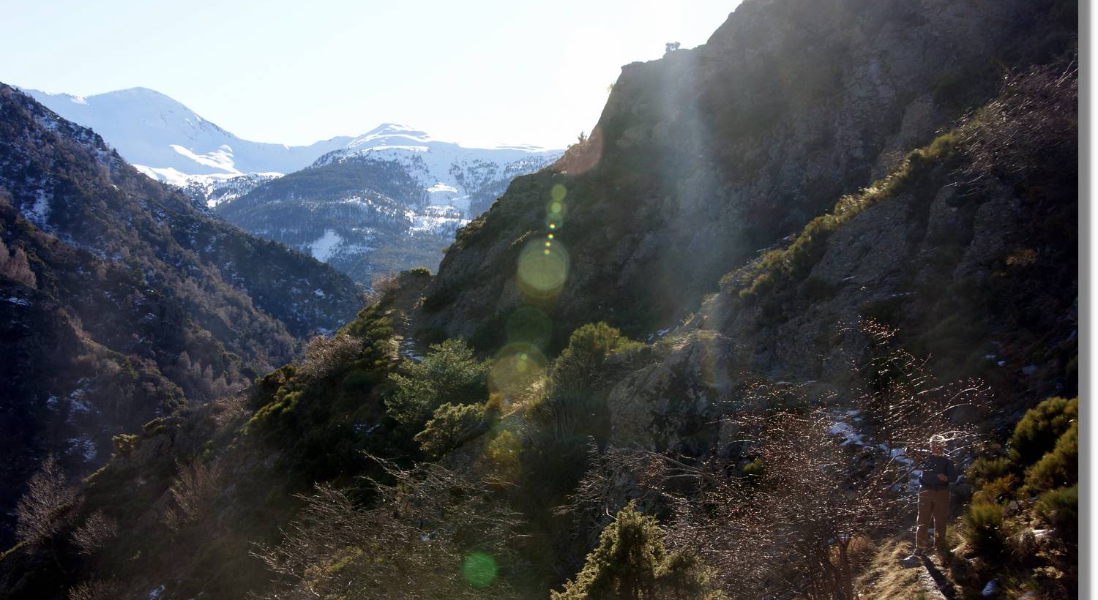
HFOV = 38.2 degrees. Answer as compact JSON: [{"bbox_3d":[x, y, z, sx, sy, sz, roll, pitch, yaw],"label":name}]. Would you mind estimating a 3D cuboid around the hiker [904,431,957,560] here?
[{"bbox_3d":[5.483,2.770,22.500,0.580,1.730,0.400,1,2,22],"label":"hiker"}]

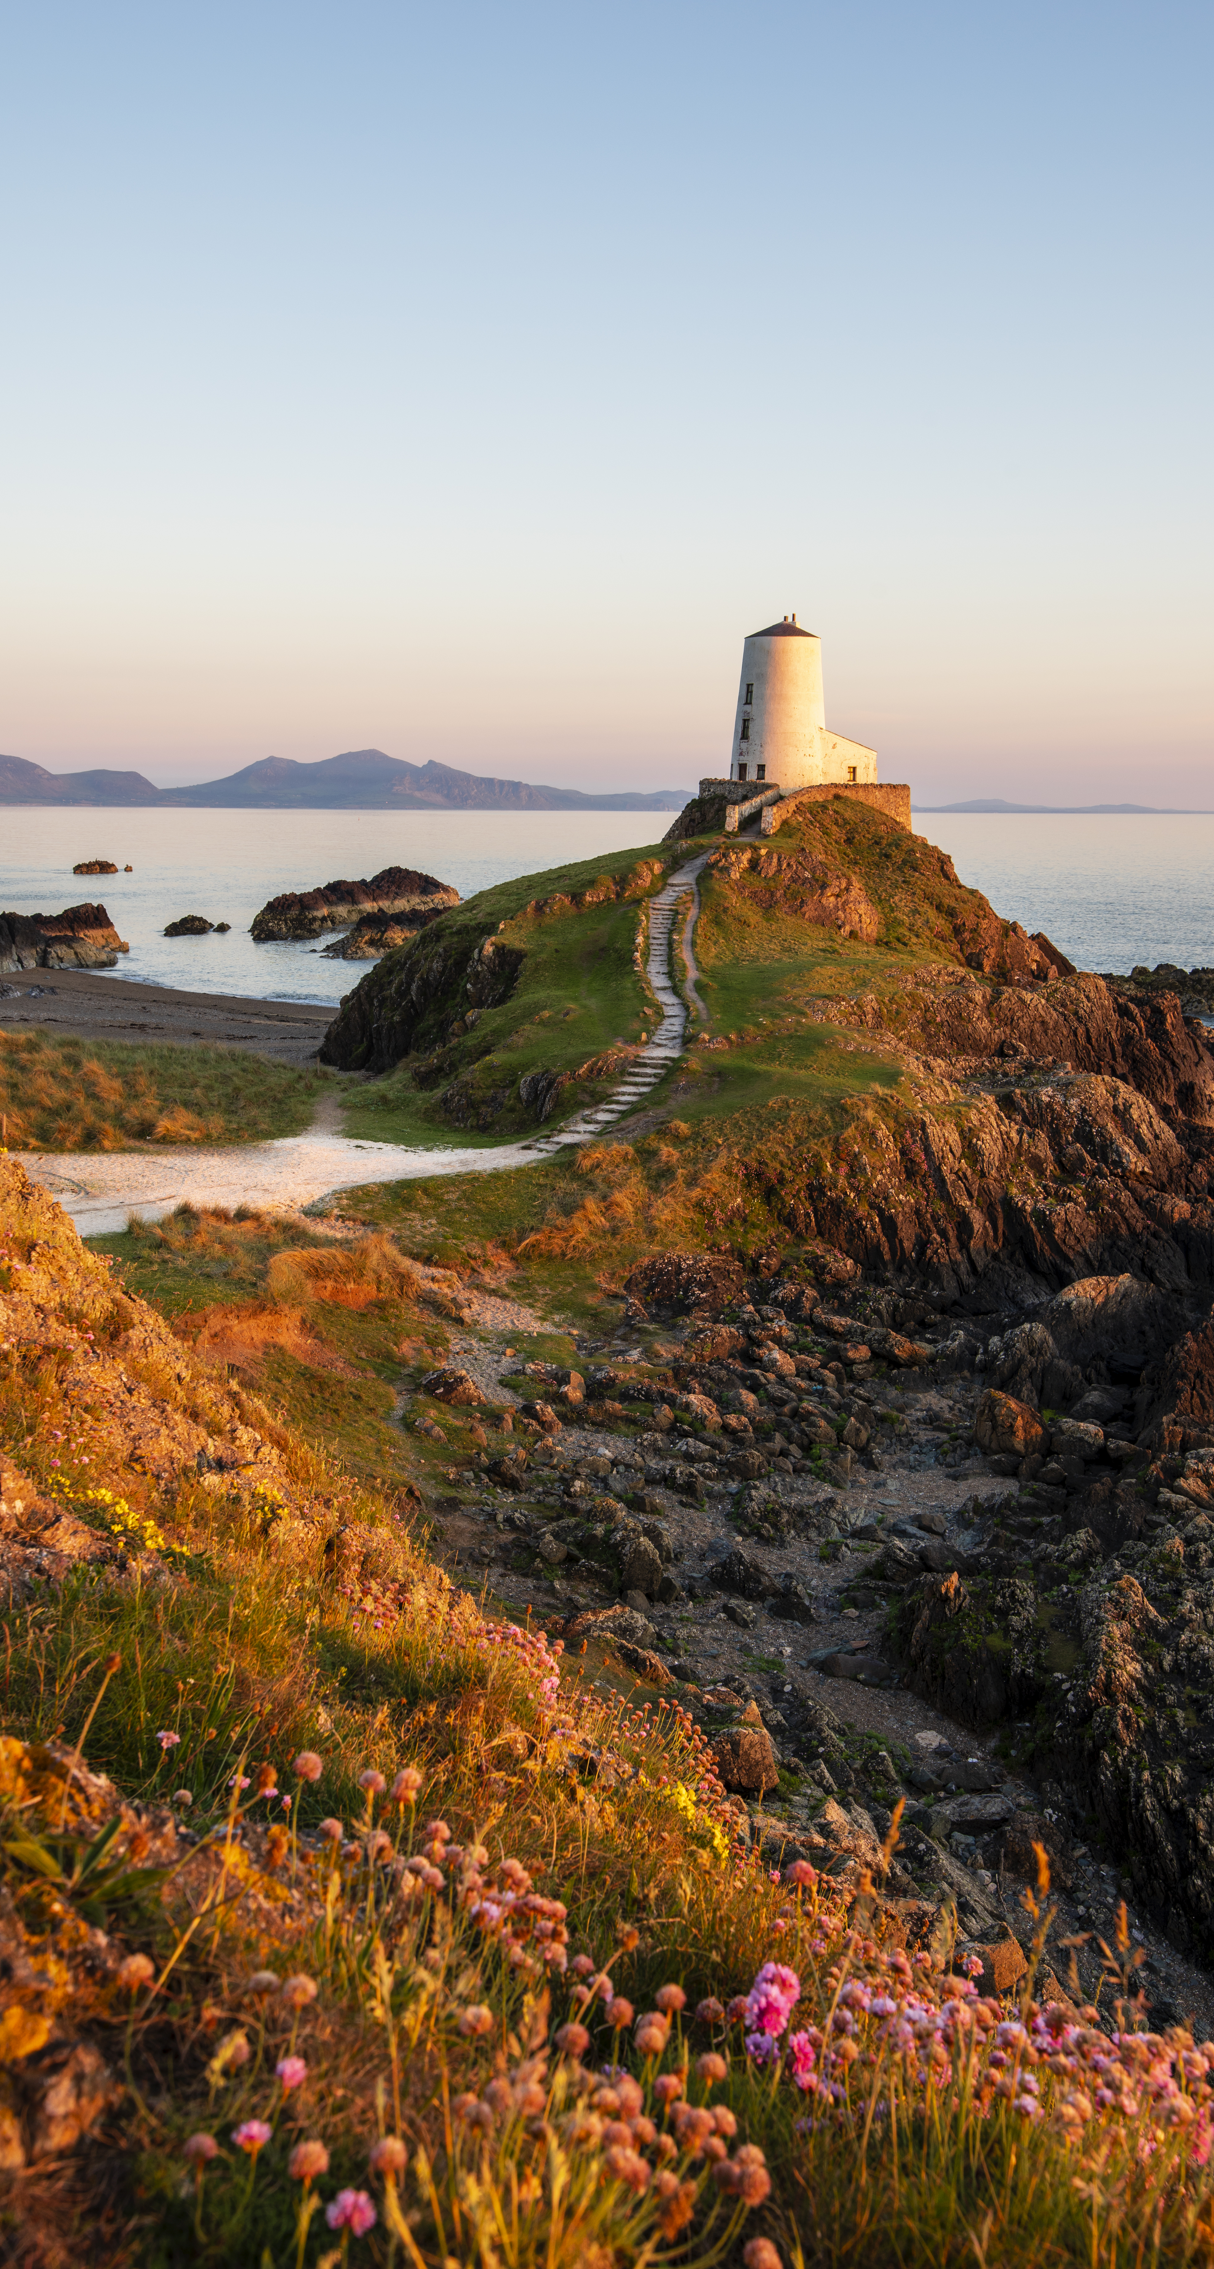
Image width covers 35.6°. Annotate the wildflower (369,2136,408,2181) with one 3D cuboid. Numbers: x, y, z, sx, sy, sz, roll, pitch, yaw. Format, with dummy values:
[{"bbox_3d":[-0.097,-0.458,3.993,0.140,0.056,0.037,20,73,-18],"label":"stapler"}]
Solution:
[{"bbox_3d":[-0.119,0.558,1.030,0.021,0.021,0.021,0,10,0],"label":"wildflower"}]

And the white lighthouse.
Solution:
[{"bbox_3d":[10.709,-24.205,107.040,7.866,9.841,5.732,-6,12,-34],"label":"white lighthouse"}]

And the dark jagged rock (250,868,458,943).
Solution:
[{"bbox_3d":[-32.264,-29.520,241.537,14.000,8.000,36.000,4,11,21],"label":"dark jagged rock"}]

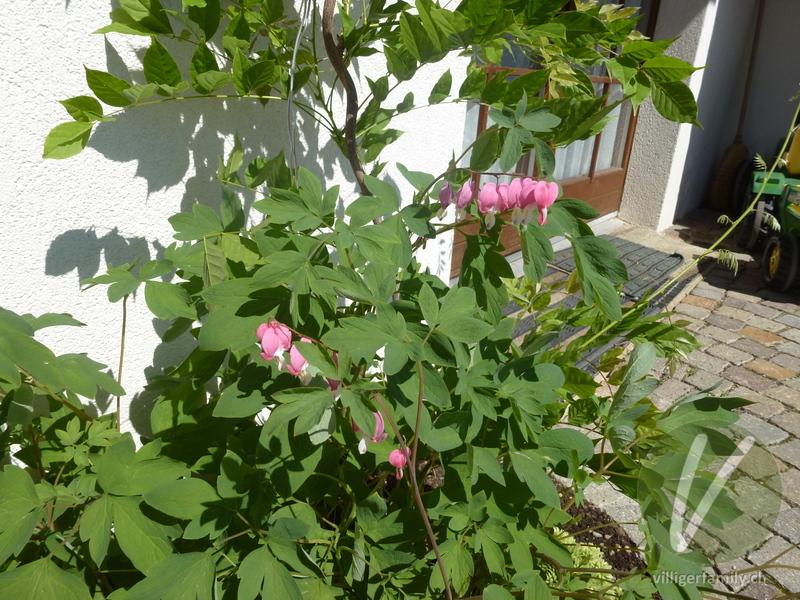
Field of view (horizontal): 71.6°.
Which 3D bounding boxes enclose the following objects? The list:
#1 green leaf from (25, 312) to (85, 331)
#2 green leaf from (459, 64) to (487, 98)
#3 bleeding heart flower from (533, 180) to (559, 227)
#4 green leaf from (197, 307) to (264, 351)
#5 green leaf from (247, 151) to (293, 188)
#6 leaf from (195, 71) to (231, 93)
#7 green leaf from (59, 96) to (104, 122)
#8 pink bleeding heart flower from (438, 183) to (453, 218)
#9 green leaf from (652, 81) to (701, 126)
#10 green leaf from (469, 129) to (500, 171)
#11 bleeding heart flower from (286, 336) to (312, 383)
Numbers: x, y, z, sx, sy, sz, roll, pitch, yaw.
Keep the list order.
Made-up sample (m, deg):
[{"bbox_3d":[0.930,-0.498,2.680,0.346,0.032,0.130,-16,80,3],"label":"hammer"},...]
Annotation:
[{"bbox_3d":[-0.436,0.027,0.700,0.068,0.013,0.035,-13,28,-32],"label":"green leaf"},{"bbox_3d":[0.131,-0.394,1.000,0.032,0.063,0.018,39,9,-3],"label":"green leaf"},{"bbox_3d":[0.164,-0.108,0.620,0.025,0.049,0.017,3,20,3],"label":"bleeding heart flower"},{"bbox_3d":[-0.175,0.030,0.580,0.072,0.026,0.040,-5,25,-17],"label":"green leaf"},{"bbox_3d":[-0.242,-0.242,1.030,0.083,0.066,0.041,-3,24,-13],"label":"green leaf"},{"bbox_3d":[-0.338,-0.394,1.000,0.061,0.035,0.038,-5,25,-17],"label":"leaf"},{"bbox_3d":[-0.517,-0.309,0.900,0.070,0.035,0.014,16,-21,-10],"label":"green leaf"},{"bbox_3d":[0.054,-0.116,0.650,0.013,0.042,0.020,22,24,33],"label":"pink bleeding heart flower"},{"bbox_3d":[0.367,-0.262,0.740,0.066,0.062,0.030,12,23,22],"label":"green leaf"},{"bbox_3d":[0.120,-0.210,0.780,0.043,0.065,0.030,5,21,7],"label":"green leaf"},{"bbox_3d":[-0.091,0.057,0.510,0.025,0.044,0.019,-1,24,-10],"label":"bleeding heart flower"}]

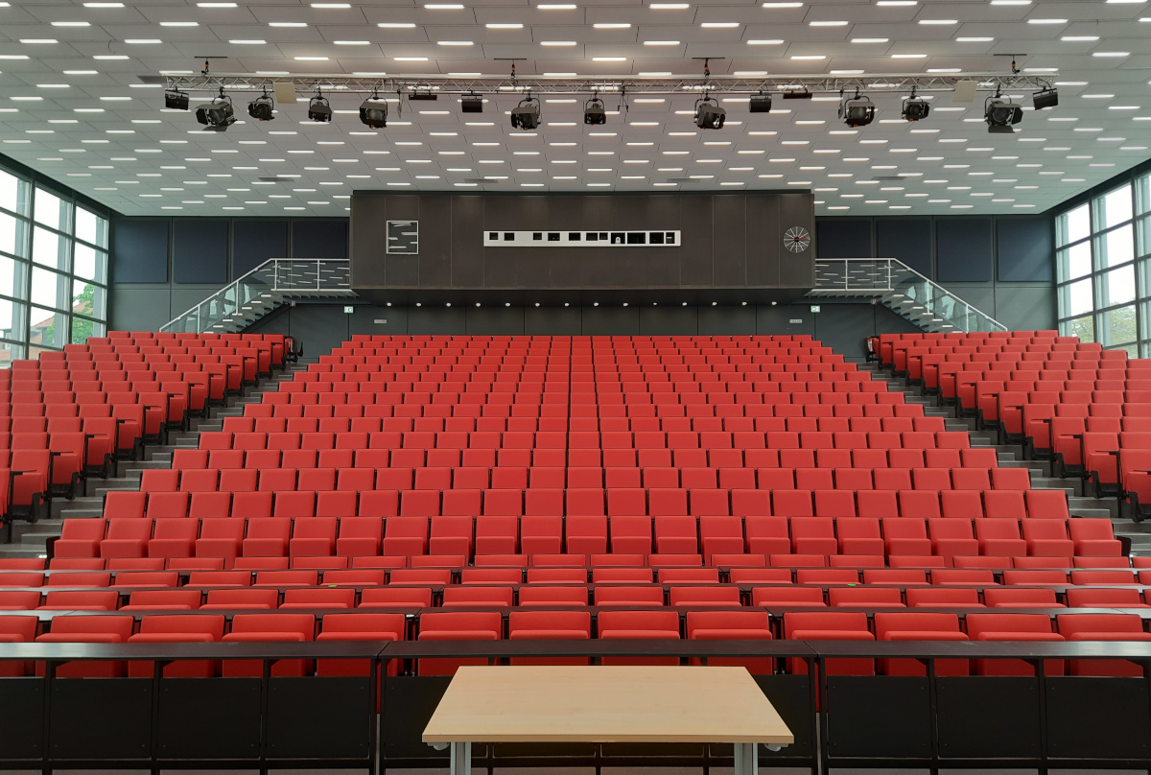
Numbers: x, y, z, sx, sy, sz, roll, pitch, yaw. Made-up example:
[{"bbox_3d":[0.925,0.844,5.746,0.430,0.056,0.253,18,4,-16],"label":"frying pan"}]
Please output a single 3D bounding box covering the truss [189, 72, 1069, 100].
[{"bbox_3d":[0.631,-5.444,14.406,16.050,0.310,0.300,0,-4,0],"label":"truss"}]

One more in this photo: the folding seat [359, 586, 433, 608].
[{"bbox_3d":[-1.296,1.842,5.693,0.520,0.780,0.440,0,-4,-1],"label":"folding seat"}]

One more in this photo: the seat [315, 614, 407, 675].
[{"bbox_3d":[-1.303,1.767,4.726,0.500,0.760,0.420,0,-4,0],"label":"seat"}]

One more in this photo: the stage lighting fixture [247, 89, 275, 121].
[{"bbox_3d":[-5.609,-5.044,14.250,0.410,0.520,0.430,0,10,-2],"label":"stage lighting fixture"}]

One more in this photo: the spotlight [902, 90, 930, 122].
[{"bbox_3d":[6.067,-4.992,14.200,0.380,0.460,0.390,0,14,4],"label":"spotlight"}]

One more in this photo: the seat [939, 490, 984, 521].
[{"bbox_3d":[5.026,1.750,10.262,0.510,0.830,0.420,0,-4,0],"label":"seat"}]

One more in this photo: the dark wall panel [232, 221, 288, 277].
[{"bbox_3d":[-9.725,-4.179,24.693,1.680,1.930,0.100,0,-4,0],"label":"dark wall panel"}]

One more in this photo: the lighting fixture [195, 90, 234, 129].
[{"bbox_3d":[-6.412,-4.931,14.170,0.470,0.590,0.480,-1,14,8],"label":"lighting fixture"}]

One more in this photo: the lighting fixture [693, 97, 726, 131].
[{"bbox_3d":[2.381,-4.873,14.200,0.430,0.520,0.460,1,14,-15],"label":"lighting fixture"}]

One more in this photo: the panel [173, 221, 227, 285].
[{"bbox_3d":[-11.462,-4.125,24.439,1.640,1.950,0.100,0,-4,0],"label":"panel"}]

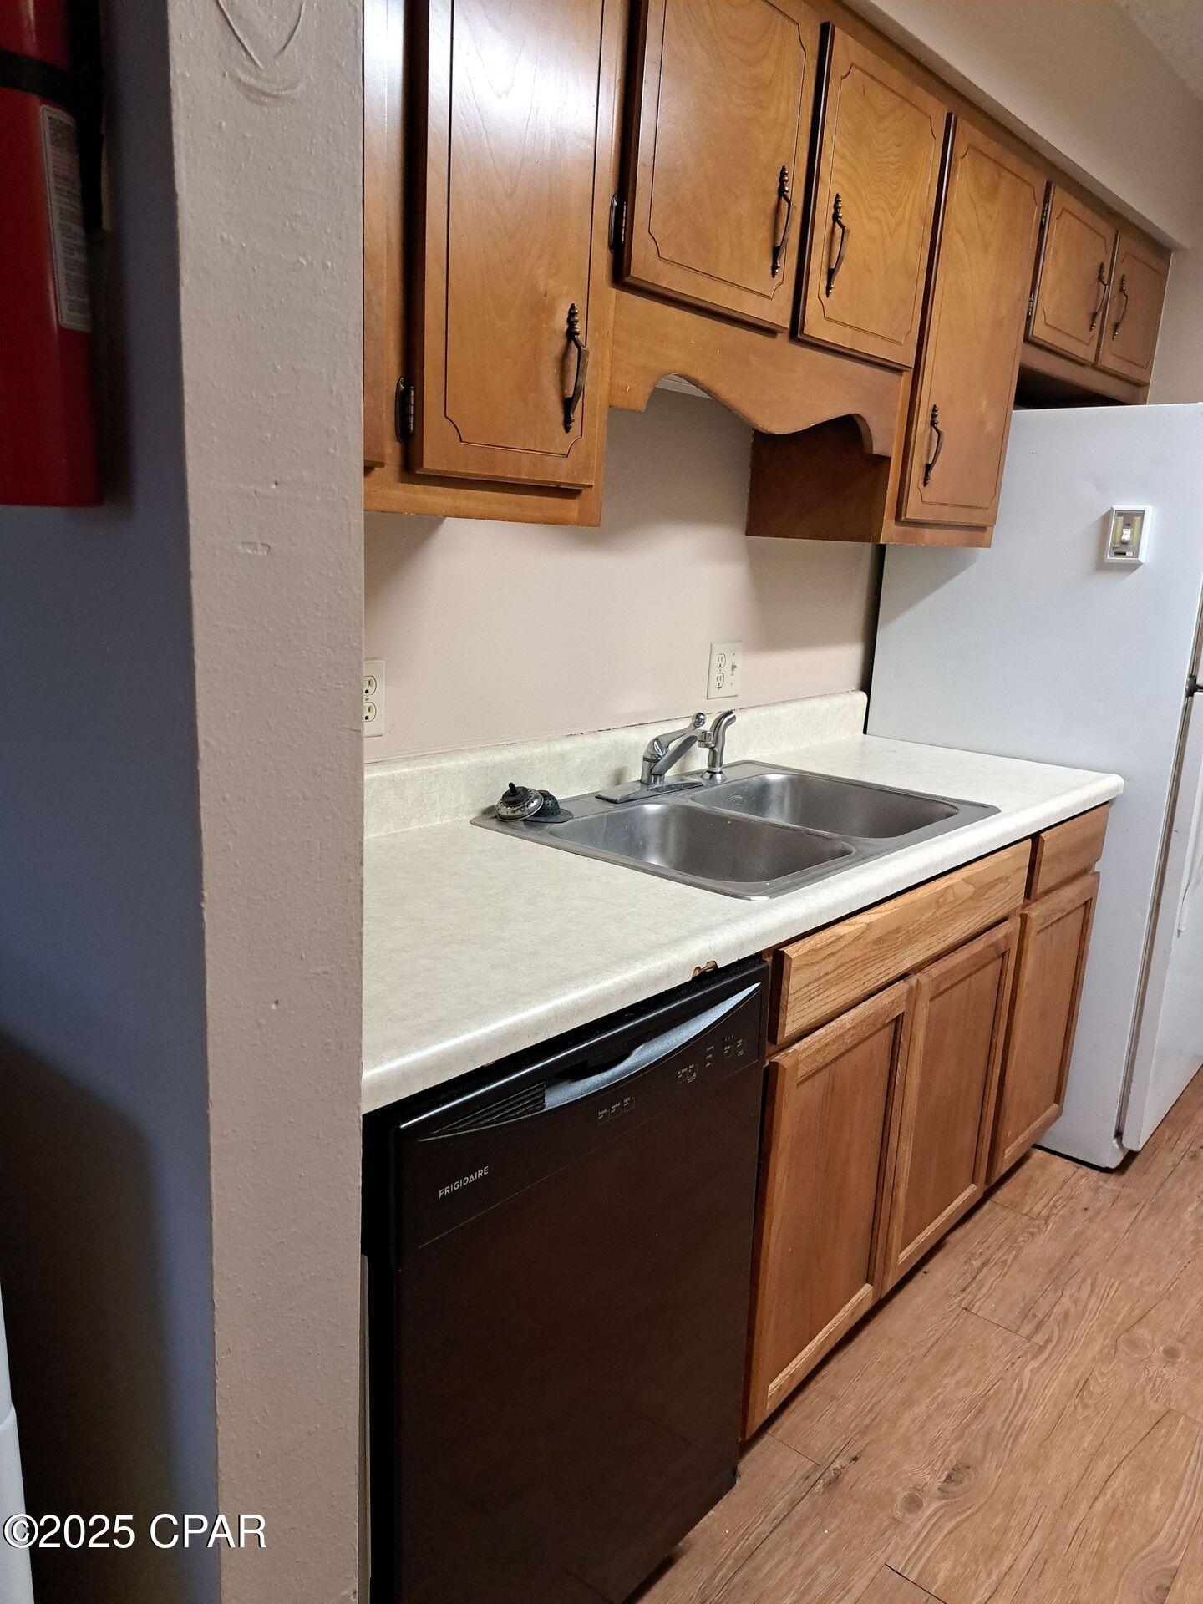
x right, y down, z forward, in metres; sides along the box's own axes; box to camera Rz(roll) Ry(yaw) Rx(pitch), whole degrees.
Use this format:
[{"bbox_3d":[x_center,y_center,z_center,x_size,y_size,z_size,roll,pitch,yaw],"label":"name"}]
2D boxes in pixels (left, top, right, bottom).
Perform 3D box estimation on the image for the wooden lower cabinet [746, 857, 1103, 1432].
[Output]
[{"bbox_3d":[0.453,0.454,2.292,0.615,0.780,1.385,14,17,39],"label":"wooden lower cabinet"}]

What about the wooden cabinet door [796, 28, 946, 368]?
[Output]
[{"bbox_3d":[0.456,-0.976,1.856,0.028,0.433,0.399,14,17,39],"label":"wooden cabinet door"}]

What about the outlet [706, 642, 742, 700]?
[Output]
[{"bbox_3d":[0.261,-0.279,2.355,0.007,0.115,0.115,14,17,39],"label":"outlet"}]

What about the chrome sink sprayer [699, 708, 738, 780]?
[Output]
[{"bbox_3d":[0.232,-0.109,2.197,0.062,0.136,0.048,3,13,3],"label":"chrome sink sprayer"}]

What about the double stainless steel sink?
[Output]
[{"bbox_3d":[0.263,0.098,1.996,0.555,0.170,0.838,14,17,39],"label":"double stainless steel sink"}]

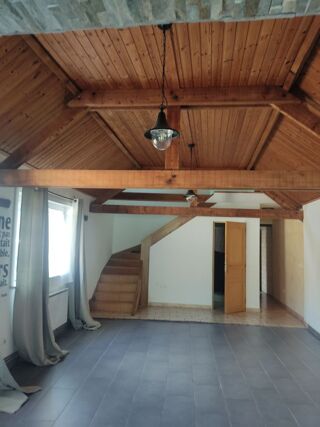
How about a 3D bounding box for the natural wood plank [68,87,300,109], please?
[{"bbox_3d":[0.218,-1.202,3.226,2.420,0.185,0.100,1,-5,5],"label":"natural wood plank"}]

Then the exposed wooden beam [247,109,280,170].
[{"bbox_3d":[1.605,-1.051,4.876,0.100,0.110,3.000,1,-5,9],"label":"exposed wooden beam"}]

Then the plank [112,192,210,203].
[{"bbox_3d":[0.045,-0.399,8.146,2.750,0.190,0.100,1,-5,5],"label":"plank"}]

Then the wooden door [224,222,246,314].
[{"bbox_3d":[1.753,1.241,7.042,0.630,2.040,0.050,5,-6,-32],"label":"wooden door"}]

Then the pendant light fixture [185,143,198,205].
[{"bbox_3d":[0.501,-0.649,4.955,0.240,0.940,0.240,1,-5,5],"label":"pendant light fixture"}]

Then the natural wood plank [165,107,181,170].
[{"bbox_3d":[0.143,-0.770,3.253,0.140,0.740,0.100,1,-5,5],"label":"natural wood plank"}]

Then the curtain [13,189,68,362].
[{"bbox_3d":[-1.518,0.784,4.121,0.420,2.270,0.800,1,-5,5],"label":"curtain"}]

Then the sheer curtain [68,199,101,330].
[{"bbox_3d":[-1.366,0.909,5.528,0.440,2.270,0.580,1,-5,5],"label":"sheer curtain"}]

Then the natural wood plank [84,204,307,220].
[{"bbox_3d":[0.687,-0.024,6.444,4.400,0.175,0.100,1,-5,5],"label":"natural wood plank"}]

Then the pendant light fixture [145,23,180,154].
[{"bbox_3d":[0.019,-0.906,2.218,0.240,0.930,0.240,1,-5,5],"label":"pendant light fixture"}]

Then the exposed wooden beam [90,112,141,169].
[{"bbox_3d":[-0.626,-1.087,5.072,0.100,0.110,3.000,1,-5,8],"label":"exposed wooden beam"}]

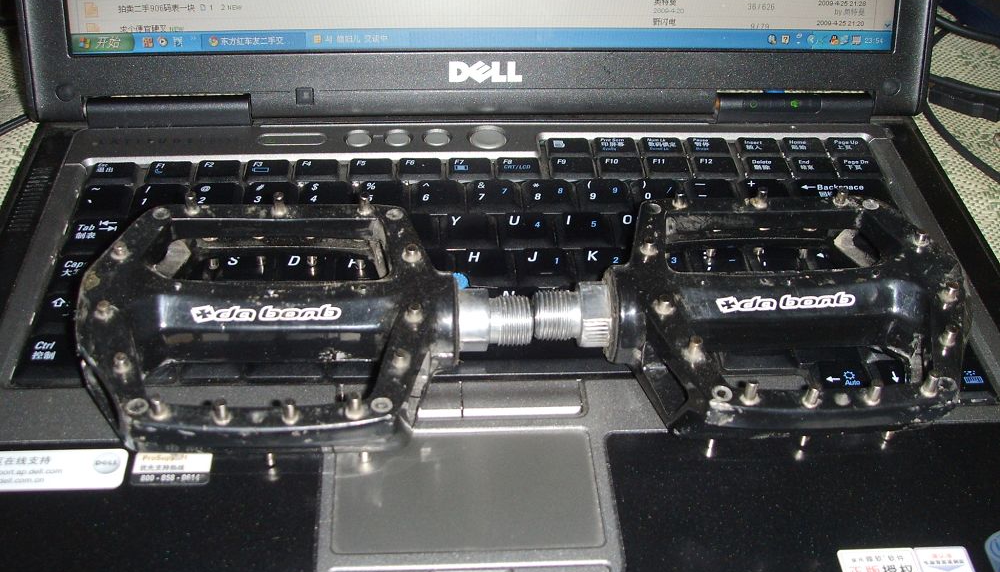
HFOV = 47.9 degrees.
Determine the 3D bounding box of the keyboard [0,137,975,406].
[{"bbox_3d":[-0.003,-0.010,0.366,0.281,0.008,0.127,-1,42,-2],"label":"keyboard"}]

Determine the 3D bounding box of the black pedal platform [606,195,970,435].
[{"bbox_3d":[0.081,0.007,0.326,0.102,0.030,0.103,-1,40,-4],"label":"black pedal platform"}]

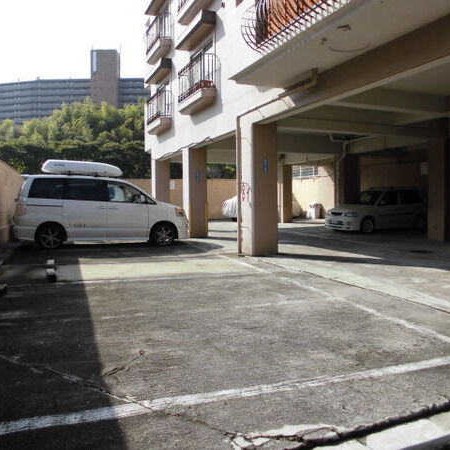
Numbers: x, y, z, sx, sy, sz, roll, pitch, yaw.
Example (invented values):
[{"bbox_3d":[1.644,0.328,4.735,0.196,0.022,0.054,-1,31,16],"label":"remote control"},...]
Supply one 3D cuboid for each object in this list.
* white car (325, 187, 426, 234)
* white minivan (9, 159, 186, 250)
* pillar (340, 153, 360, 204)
[{"bbox_3d":[5.302,-0.536,15.849,3.800,1.500,1.660,-2,3,-27],"label":"white car"},{"bbox_3d":[-3.228,-0.559,12.346,4.620,2.200,1.720,-1,3,-20],"label":"white minivan"},{"bbox_3d":[4.532,-1.188,16.752,0.660,2.702,0.550,-1,3,-22],"label":"pillar"}]

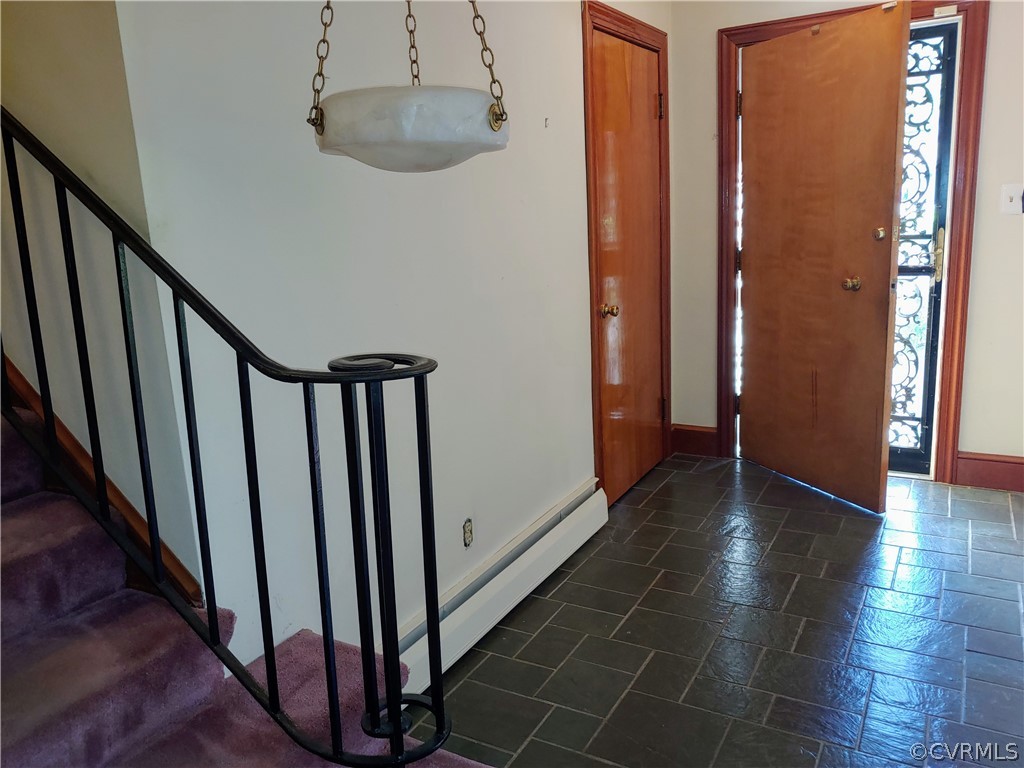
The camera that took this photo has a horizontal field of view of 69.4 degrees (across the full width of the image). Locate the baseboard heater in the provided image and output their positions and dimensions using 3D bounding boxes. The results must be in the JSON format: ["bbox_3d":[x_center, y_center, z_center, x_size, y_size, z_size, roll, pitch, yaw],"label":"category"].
[{"bbox_3d":[0.021,0.661,2.623,0.075,0.193,1.485,4,15,30],"label":"baseboard heater"}]

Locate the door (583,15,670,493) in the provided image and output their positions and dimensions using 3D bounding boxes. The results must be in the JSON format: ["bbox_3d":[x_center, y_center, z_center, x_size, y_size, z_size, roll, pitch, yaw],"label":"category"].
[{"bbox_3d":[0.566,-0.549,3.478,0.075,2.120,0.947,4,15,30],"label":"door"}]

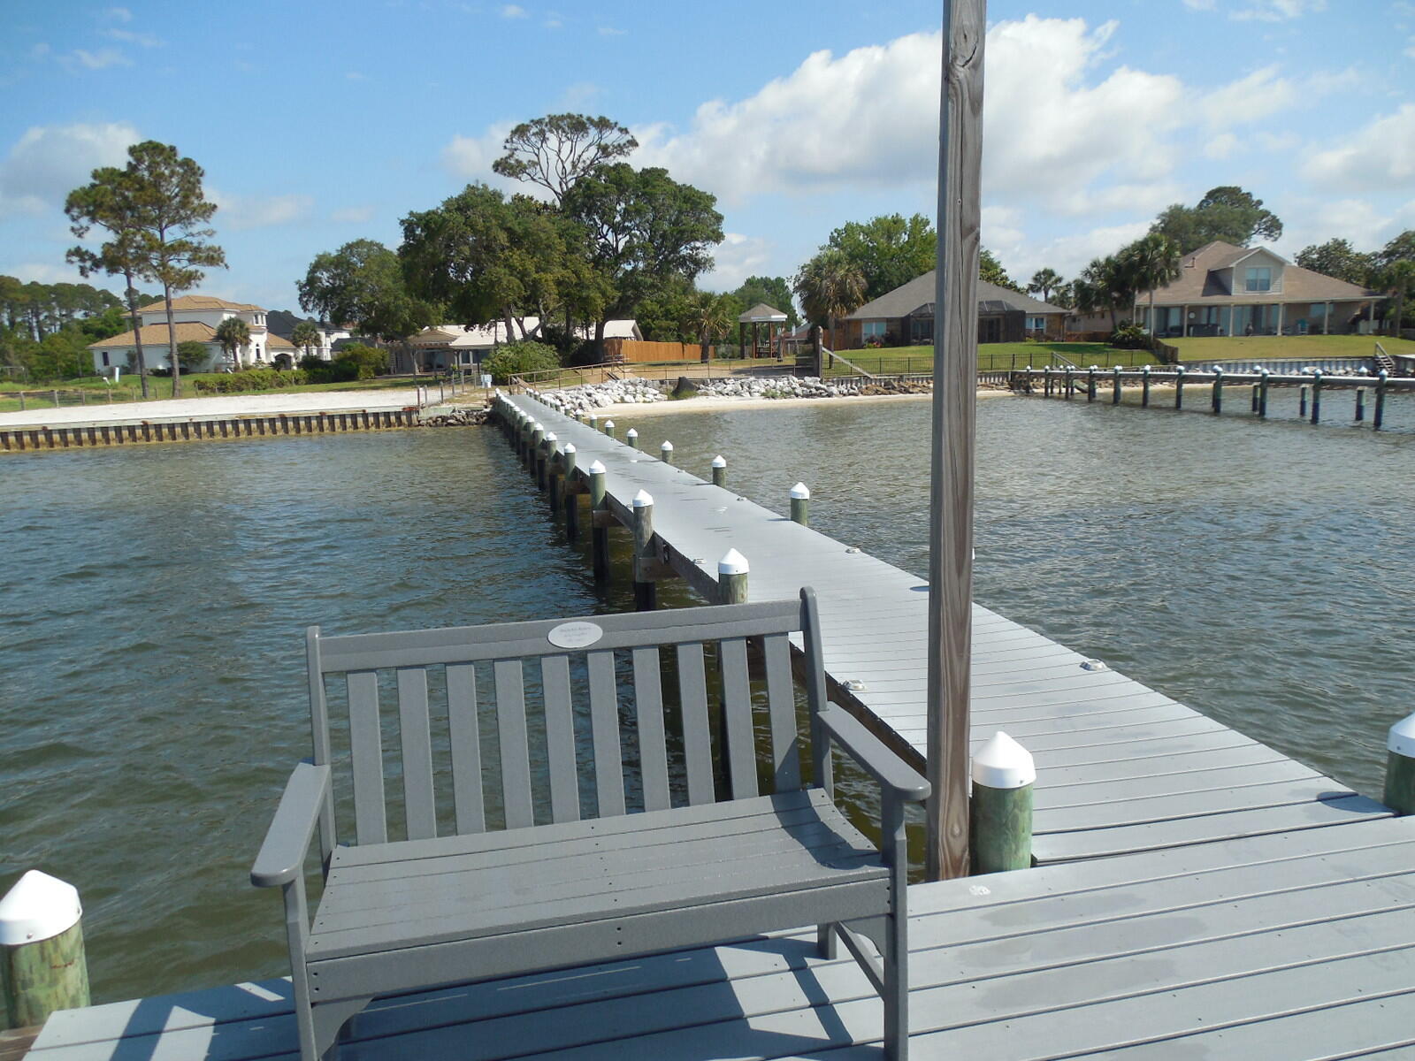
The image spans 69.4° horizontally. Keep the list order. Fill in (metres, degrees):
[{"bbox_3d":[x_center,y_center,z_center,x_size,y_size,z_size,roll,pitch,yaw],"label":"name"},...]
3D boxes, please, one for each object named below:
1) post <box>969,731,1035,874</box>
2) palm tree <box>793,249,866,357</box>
[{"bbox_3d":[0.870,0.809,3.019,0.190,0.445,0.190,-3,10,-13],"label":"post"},{"bbox_3d":[7.925,-14.494,66.000,4.500,7.393,4.500,-1,9,0],"label":"palm tree"}]

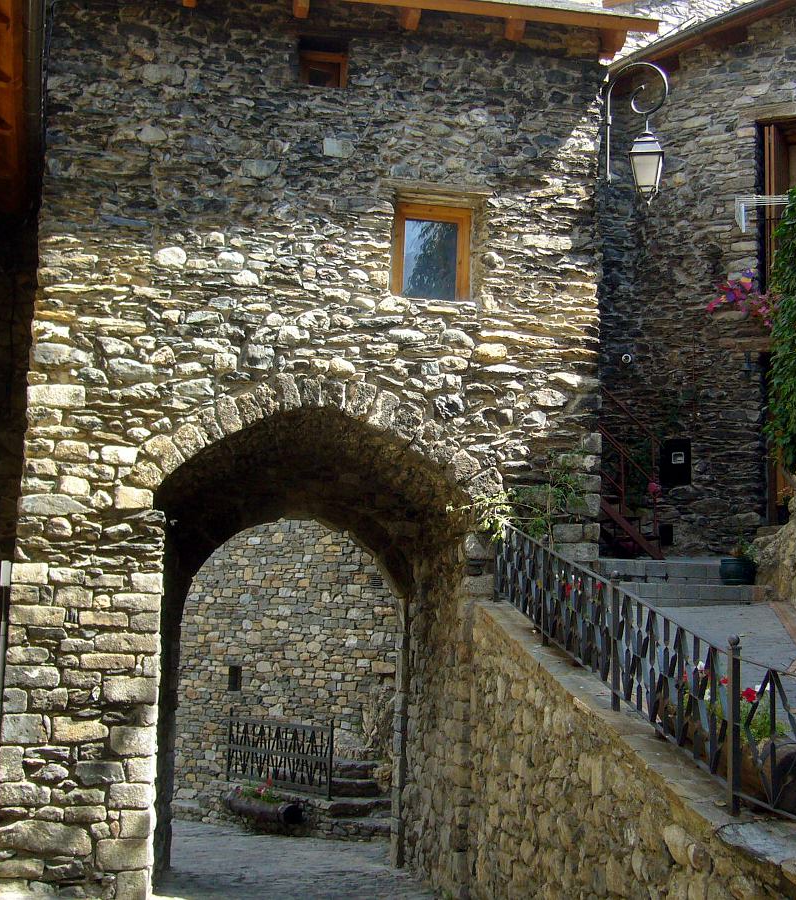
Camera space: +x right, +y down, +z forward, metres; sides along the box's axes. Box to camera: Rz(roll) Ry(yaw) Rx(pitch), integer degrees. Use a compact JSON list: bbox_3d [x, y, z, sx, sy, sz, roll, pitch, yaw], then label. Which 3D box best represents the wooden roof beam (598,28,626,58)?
[{"bbox_3d":[2.297,-4.373,13.052,0.200,0.220,0.360,2,-7,-8],"label":"wooden roof beam"}]

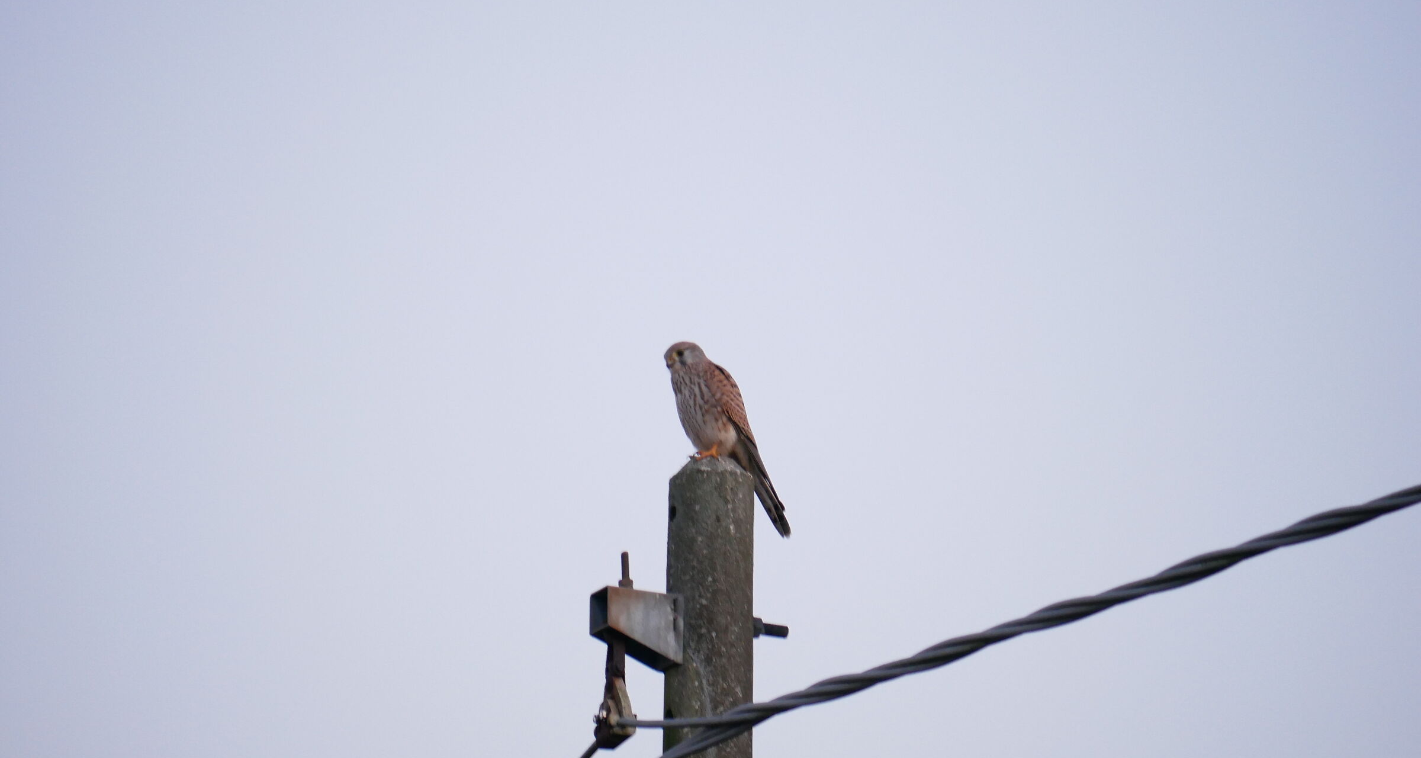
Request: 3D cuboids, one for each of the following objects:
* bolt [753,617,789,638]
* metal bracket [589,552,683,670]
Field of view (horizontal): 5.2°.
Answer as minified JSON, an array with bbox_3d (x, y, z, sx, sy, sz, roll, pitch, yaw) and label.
[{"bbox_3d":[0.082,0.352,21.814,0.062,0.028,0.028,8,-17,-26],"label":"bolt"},{"bbox_3d":[-0.103,0.322,21.718,0.117,0.159,0.055,8,-17,-26],"label":"metal bracket"}]

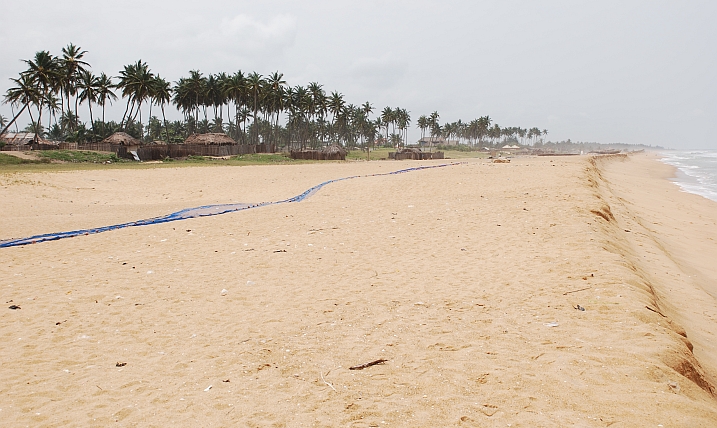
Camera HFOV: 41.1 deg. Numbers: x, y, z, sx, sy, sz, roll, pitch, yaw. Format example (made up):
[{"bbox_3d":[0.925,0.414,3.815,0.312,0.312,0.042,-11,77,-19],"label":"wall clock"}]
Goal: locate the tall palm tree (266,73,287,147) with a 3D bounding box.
[{"bbox_3d":[-13.386,-16.386,156.255,3.608,13.647,3.608,0,4,0],"label":"tall palm tree"}]

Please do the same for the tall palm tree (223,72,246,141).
[{"bbox_3d":[-19.903,-16.257,154.259,4.048,13.633,4.048,0,4,0],"label":"tall palm tree"}]

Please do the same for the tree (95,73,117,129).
[{"bbox_3d":[-40.692,-16.258,154.259,3.724,13.312,3.724,0,4,0],"label":"tree"}]

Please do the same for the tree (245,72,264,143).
[{"bbox_3d":[-16.761,-16.177,154.264,3.562,13.473,3.562,0,4,0],"label":"tree"}]

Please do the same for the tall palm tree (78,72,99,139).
[{"bbox_3d":[-42.590,-16.021,151.268,3.335,13.211,3.335,0,4,0],"label":"tall palm tree"}]

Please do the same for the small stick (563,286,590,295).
[{"bbox_3d":[2.475,0.871,10.813,0.032,0.020,0.669,3,5,40],"label":"small stick"}]

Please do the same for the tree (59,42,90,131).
[{"bbox_3d":[-43.581,-17.722,147.146,5.102,17.118,5.102,0,4,0],"label":"tree"}]

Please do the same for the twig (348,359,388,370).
[{"bbox_3d":[0.076,1.114,7.060,0.386,0.035,0.056,-4,5,-43],"label":"twig"}]

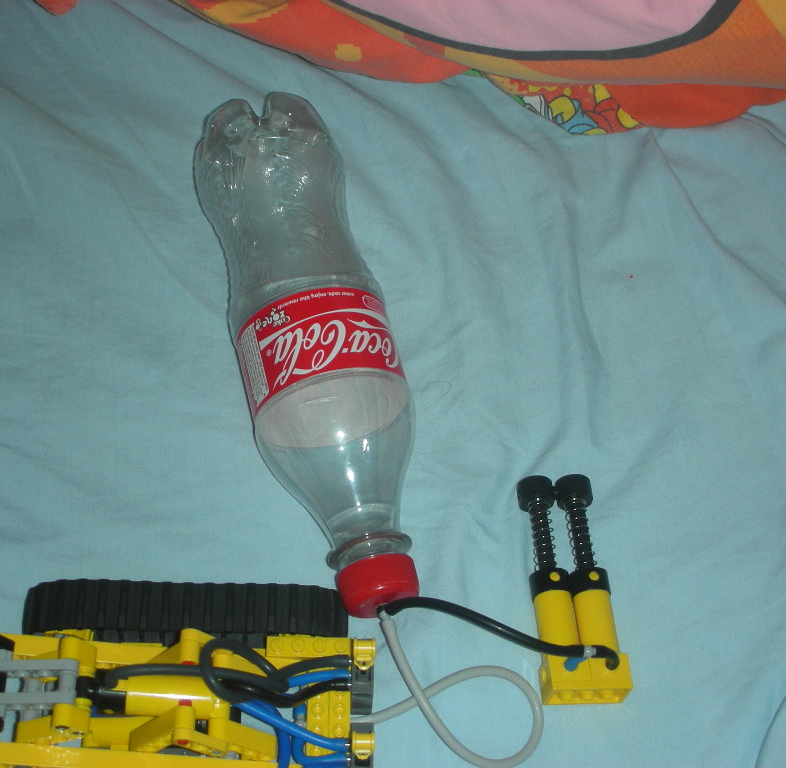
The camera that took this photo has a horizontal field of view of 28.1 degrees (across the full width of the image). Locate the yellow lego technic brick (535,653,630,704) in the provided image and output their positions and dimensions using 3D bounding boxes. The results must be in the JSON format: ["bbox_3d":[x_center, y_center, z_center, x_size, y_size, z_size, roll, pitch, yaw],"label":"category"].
[{"bbox_3d":[0.075,0.114,0.608,0.032,0.016,0.014,1,58,-11],"label":"yellow lego technic brick"}]

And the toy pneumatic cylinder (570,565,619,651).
[{"bbox_3d":[0.080,0.093,0.623,0.016,0.016,0.037,1,58,-11],"label":"toy pneumatic cylinder"}]

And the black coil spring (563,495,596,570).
[{"bbox_3d":[0.077,0.063,0.641,0.009,0.009,0.033,1,58,-11],"label":"black coil spring"}]

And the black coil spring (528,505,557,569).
[{"bbox_3d":[0.061,0.063,0.638,0.009,0.009,0.032,1,58,-11],"label":"black coil spring"}]

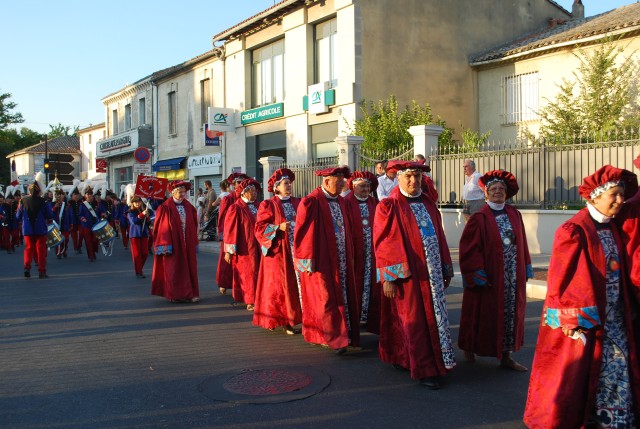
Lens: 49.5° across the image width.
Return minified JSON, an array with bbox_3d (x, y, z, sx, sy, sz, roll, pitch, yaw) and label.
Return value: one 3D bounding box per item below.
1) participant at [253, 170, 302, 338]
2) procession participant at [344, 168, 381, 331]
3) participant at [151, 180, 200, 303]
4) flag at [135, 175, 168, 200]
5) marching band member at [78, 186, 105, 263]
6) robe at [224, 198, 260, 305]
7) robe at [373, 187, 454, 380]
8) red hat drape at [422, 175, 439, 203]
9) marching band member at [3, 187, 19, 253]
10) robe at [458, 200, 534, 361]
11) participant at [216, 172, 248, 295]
[{"bbox_3d":[-0.459,0.394,7.500,0.500,1.760,0.600,1,2,44],"label":"participant"},{"bbox_3d":[0.471,0.391,7.603,0.580,1.744,0.440,-1,2,-20],"label":"procession participant"},{"bbox_3d":[-2.060,0.358,9.900,0.700,1.700,0.500,-1,2,-31],"label":"participant"},{"bbox_3d":[-3.009,-0.482,12.400,0.540,0.370,0.050,10,2,-20],"label":"flag"},{"bbox_3d":[-5.308,0.180,16.013,0.580,1.788,0.480,-1,2,-28],"label":"marching band member"},{"bbox_3d":[-1.041,0.478,9.256,0.540,1.383,0.420,-2,2,-40],"label":"robe"},{"bbox_3d":[0.745,0.518,5.560,0.630,1.482,0.480,-1,2,-30],"label":"robe"},{"bbox_3d":[1.066,-0.251,6.700,0.200,0.290,0.170,-1,1,-30],"label":"red hat drape"},{"bbox_3d":[-8.023,0.150,18.000,0.500,1.720,0.420,-1,2,-28],"label":"marching band member"},{"bbox_3d":[1.524,0.576,6.033,0.620,1.326,0.420,-1,2,-22],"label":"robe"},{"bbox_3d":[-1.266,0.285,10.400,0.600,1.810,0.480,-2,2,-34],"label":"participant"}]

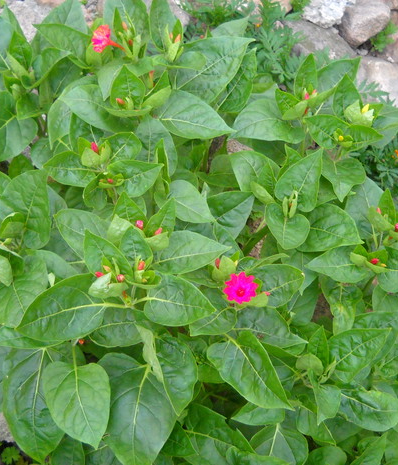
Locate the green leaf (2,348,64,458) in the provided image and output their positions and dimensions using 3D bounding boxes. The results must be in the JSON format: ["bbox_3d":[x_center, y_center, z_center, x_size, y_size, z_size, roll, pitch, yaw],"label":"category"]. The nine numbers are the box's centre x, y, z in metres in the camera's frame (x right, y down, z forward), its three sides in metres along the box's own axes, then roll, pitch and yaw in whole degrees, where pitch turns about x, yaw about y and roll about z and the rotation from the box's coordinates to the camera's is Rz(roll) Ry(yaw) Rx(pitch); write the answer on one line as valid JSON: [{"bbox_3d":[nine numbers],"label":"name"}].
[{"bbox_3d":[-0.195,0.208,0.885,0.081,0.025,0.136,-6,71,5],"label":"green leaf"}]

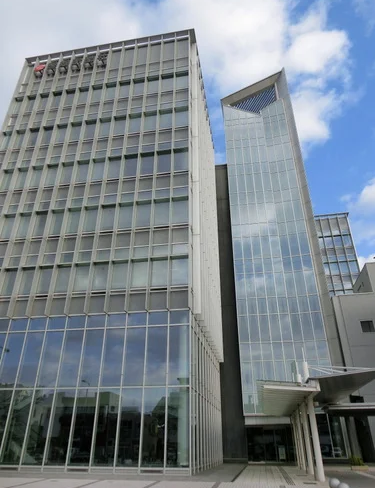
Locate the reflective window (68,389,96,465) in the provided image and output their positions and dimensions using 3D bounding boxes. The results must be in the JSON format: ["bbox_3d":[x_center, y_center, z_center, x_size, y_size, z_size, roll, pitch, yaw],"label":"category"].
[{"bbox_3d":[-5.200,9.175,18.204,1.125,3.456,0.100,-4,-29,8],"label":"reflective window"}]

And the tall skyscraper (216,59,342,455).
[{"bbox_3d":[8.497,-0.922,37.677,7.980,40.560,7.800,-4,-29,8],"label":"tall skyscraper"}]

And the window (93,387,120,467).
[{"bbox_3d":[-4.006,9.083,18.028,1.125,3.456,0.100,-4,-29,8],"label":"window"}]

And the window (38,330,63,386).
[{"bbox_3d":[-7.580,6.404,20.138,1.125,3.050,0.100,-4,-29,8],"label":"window"}]

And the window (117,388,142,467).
[{"bbox_3d":[-2.825,8.897,17.703,1.160,3.482,0.100,-4,-29,8],"label":"window"}]

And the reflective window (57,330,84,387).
[{"bbox_3d":[-6.386,6.313,19.962,1.125,3.050,0.100,-4,-29,8],"label":"reflective window"}]

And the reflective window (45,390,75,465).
[{"bbox_3d":[-6.394,9.266,18.380,1.125,3.456,0.100,-4,-29,8],"label":"reflective window"}]

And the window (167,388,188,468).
[{"bbox_3d":[-0.455,8.716,17.364,1.160,3.482,0.100,-4,-29,8],"label":"window"}]

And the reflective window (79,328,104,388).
[{"bbox_3d":[-5.192,6.222,19.785,1.125,3.050,0.100,-4,-29,8],"label":"reflective window"}]

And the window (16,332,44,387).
[{"bbox_3d":[-8.744,6.401,20.136,1.160,3.088,0.100,-4,-29,8],"label":"window"}]

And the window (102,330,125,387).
[{"bbox_3d":[-4.006,6.041,19.458,1.160,3.088,0.100,-4,-29,8],"label":"window"}]

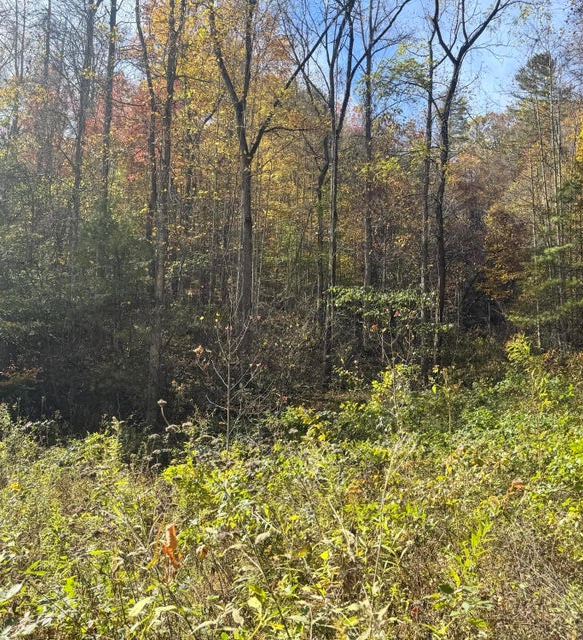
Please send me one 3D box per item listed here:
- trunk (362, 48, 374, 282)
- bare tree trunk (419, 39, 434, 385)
[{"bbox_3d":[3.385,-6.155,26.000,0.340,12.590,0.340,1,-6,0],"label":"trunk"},{"bbox_3d":[4.957,-4.364,21.500,0.300,13.070,0.300,3,-6,0],"label":"bare tree trunk"}]

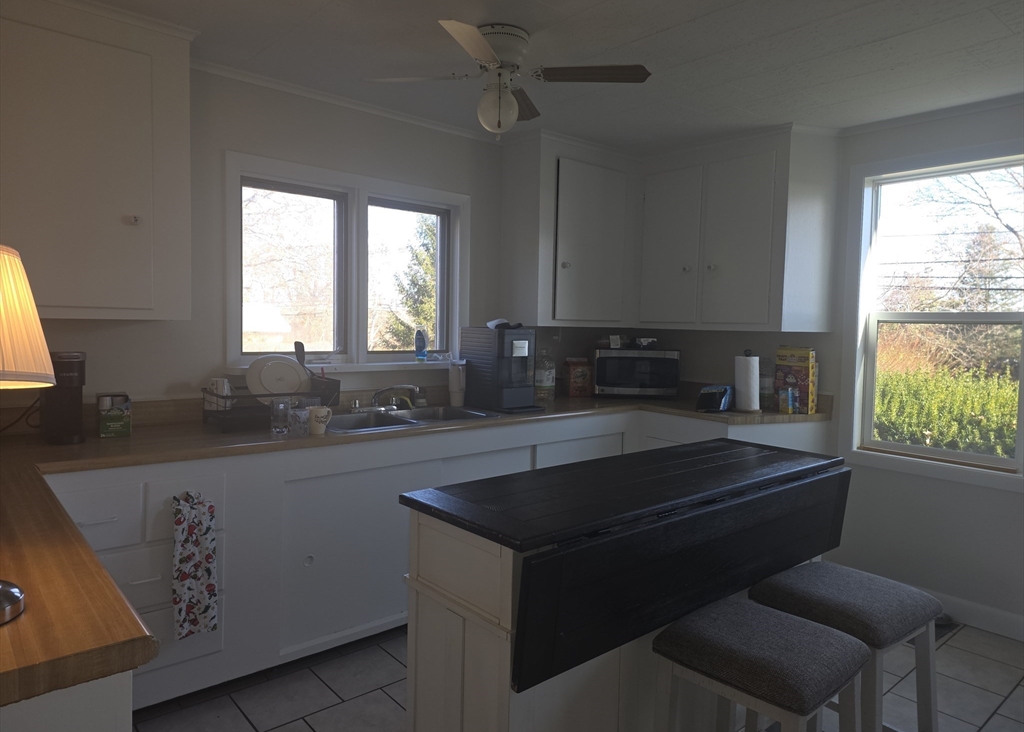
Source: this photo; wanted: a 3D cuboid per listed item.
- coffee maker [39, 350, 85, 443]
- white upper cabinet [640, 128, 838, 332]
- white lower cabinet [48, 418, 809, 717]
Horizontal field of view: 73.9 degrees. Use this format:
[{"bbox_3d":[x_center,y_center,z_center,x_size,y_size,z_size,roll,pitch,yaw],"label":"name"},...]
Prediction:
[{"bbox_3d":[-1.597,0.105,2.418,0.113,0.312,0.290,-2,5,-41],"label":"coffee maker"},{"bbox_3d":[1.215,-0.739,3.945,0.295,1.065,1.150,-2,5,-41],"label":"white upper cabinet"},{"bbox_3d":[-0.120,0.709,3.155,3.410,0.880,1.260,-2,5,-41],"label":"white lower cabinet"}]

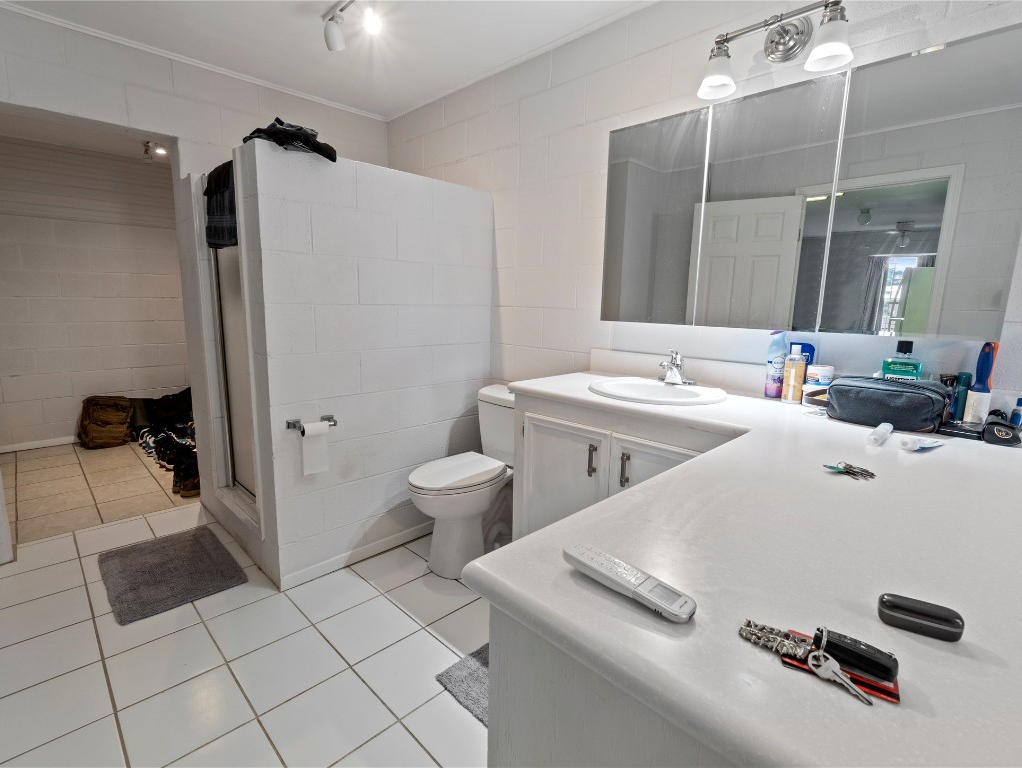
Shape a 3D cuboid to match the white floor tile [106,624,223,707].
[{"bbox_3d":[-1.197,0.967,1.663,0.306,0.012,0.296,10,12,44],"label":"white floor tile"}]

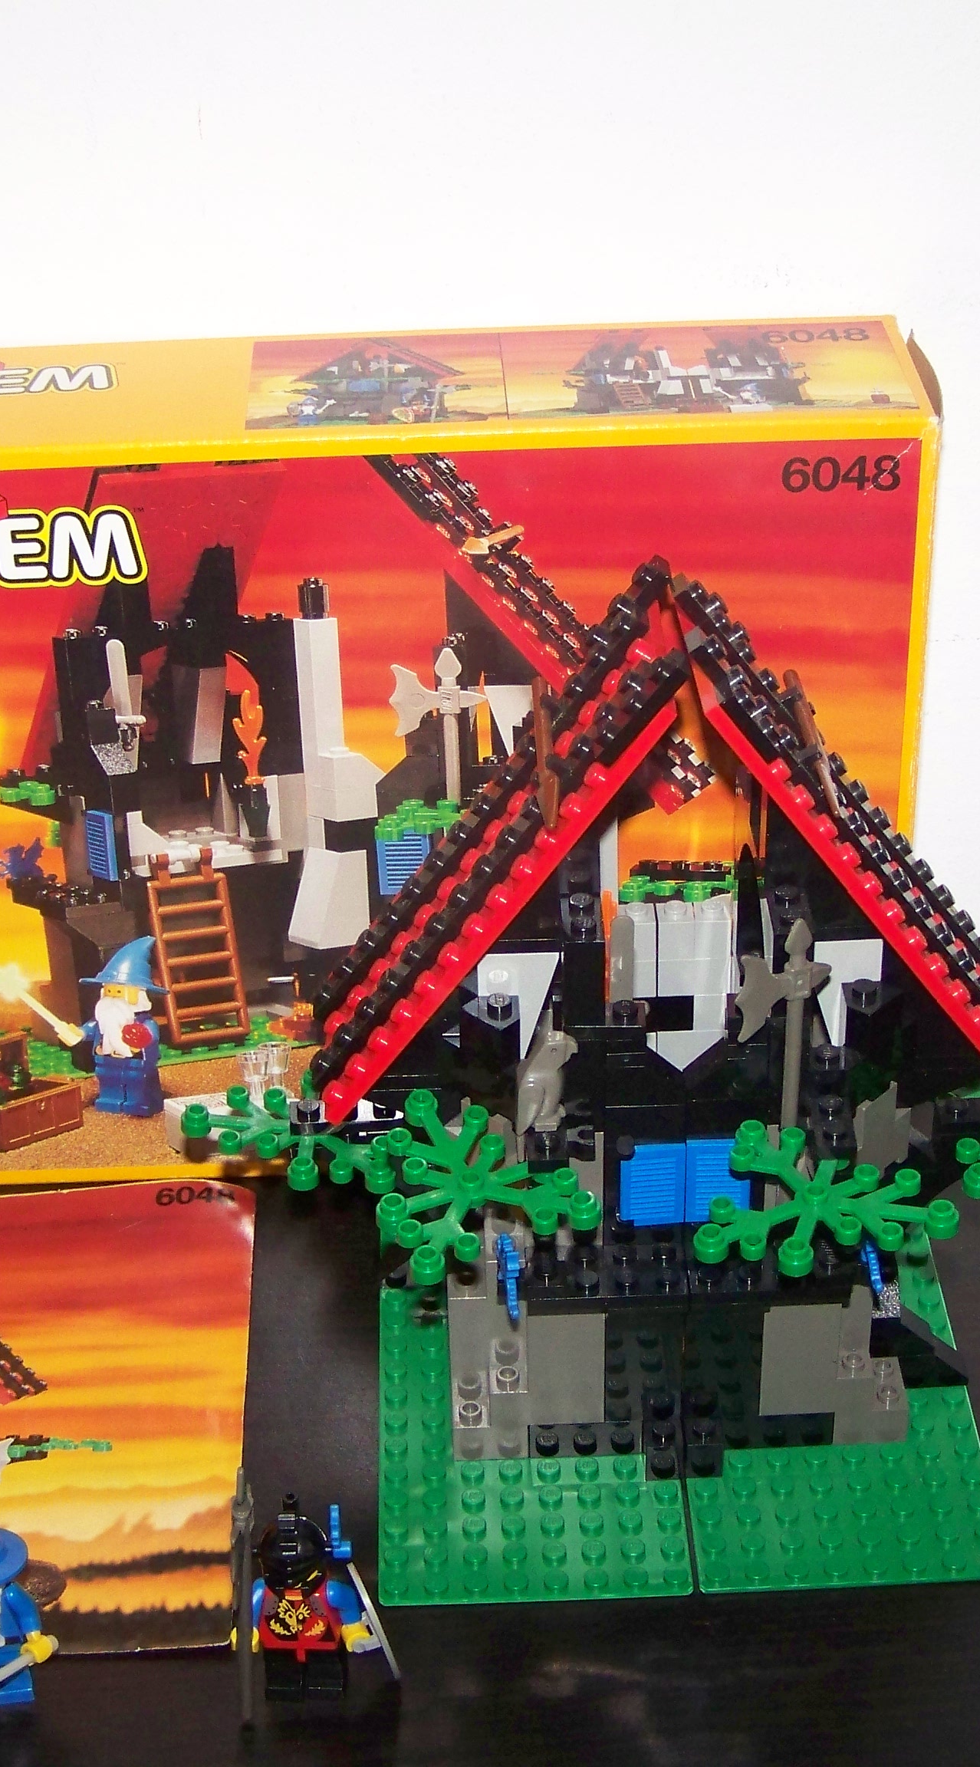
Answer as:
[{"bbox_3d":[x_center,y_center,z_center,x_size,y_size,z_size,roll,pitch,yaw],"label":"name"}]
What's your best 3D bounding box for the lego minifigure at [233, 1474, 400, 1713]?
[{"bbox_3d":[-0.034,0.132,0.481,0.031,0.056,0.021,0,31,3],"label":"lego minifigure"}]

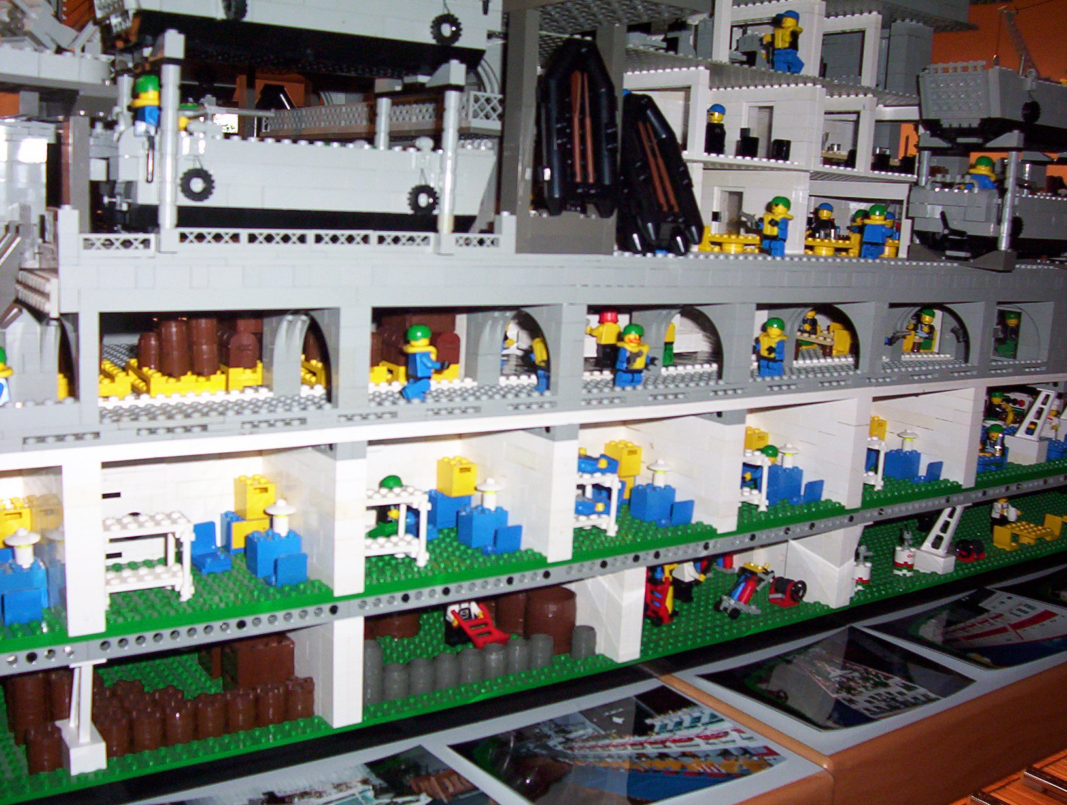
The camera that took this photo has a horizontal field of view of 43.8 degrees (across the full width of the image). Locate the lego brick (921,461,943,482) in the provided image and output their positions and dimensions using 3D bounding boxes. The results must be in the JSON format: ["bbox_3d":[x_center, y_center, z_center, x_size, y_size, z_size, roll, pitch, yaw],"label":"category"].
[{"bbox_3d":[0.282,0.050,0.946,0.016,0.015,0.015,-4,11,-37],"label":"lego brick"}]

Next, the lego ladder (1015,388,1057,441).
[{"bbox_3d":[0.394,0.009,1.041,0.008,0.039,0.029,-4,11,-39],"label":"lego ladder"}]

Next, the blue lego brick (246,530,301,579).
[{"bbox_3d":[-0.131,0.075,0.666,0.024,0.021,0.016,-4,12,-38],"label":"blue lego brick"}]

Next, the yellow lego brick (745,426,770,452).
[{"bbox_3d":[0.157,0.029,0.949,0.016,0.021,0.016,-4,13,-35],"label":"yellow lego brick"}]

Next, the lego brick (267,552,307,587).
[{"bbox_3d":[-0.124,0.083,0.663,0.016,0.018,0.016,-4,13,-35],"label":"lego brick"}]

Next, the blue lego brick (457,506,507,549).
[{"bbox_3d":[-0.029,0.070,0.747,0.024,0.021,0.016,-4,11,-36],"label":"blue lego brick"}]

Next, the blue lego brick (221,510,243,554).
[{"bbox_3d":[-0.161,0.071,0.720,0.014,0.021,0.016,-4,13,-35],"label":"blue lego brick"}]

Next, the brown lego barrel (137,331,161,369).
[{"bbox_3d":[-0.195,-0.026,0.680,0.016,0.018,0.016,-4,12,-38],"label":"brown lego barrel"}]

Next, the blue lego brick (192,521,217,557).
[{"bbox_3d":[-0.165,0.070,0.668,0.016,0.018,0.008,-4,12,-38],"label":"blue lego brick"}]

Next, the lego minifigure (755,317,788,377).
[{"bbox_3d":[0.151,-0.036,0.842,0.016,0.041,0.022,-4,11,-36],"label":"lego minifigure"}]

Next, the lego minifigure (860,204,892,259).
[{"bbox_3d":[0.225,-0.111,0.872,0.014,0.040,0.022,-6,12,-44],"label":"lego minifigure"}]

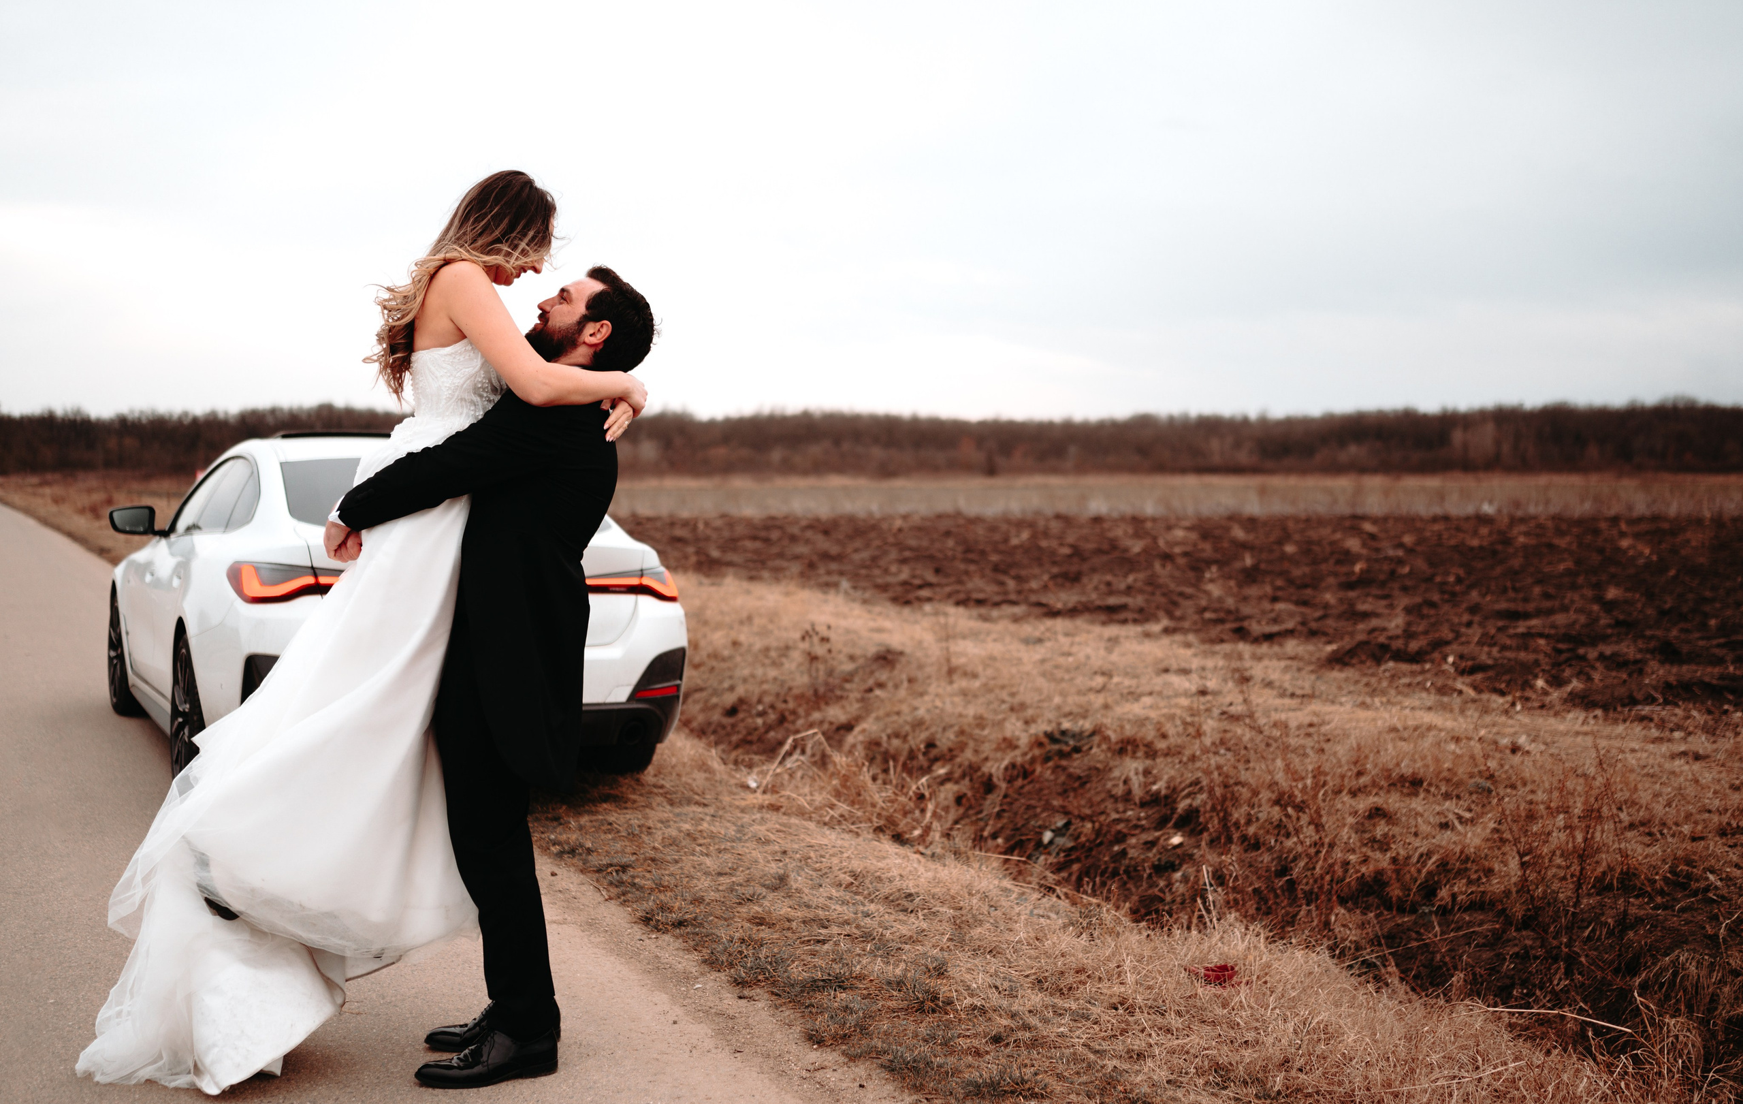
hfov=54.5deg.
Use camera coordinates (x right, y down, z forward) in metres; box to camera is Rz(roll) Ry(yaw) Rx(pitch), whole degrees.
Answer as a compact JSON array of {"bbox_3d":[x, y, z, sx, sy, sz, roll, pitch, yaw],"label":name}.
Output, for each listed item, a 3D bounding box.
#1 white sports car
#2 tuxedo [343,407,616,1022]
[{"bbox_3d":[-2.430,0.165,7.930,1.920,1.440,4.760,-1,3,-29],"label":"white sports car"},{"bbox_3d":[-0.846,0.345,3.630,0.600,1.410,0.540,0,3,-10],"label":"tuxedo"}]

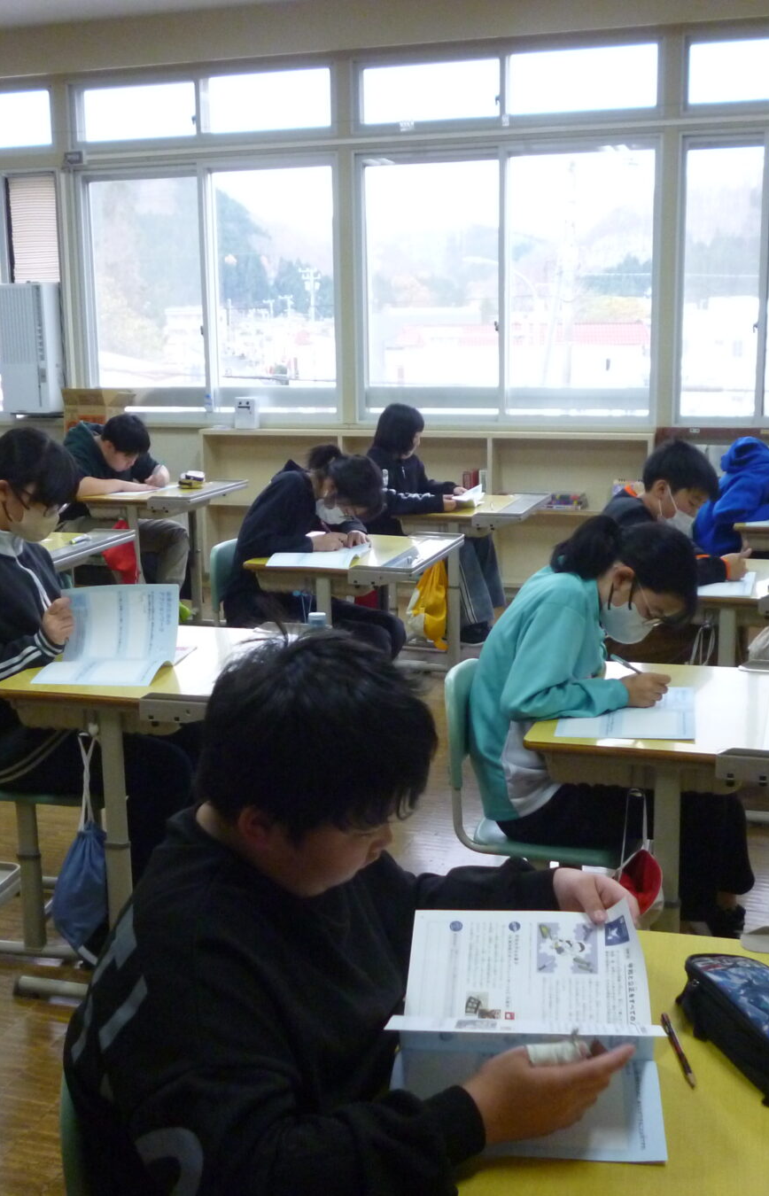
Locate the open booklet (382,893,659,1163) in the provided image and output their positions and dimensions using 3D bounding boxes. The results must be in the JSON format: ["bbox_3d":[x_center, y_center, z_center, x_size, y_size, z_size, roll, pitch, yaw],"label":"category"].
[{"bbox_3d":[0.145,0.409,1.274,0.265,0.115,0.260,1,12,11],"label":"open booklet"}]

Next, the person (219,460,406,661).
[{"bbox_3d":[-0.204,-0.009,4.196,0.630,0.875,0.460,3,12,18],"label":"person"}]

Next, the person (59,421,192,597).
[{"bbox_3d":[-1.121,-0.304,5.716,0.650,0.986,0.528,3,11,20],"label":"person"}]

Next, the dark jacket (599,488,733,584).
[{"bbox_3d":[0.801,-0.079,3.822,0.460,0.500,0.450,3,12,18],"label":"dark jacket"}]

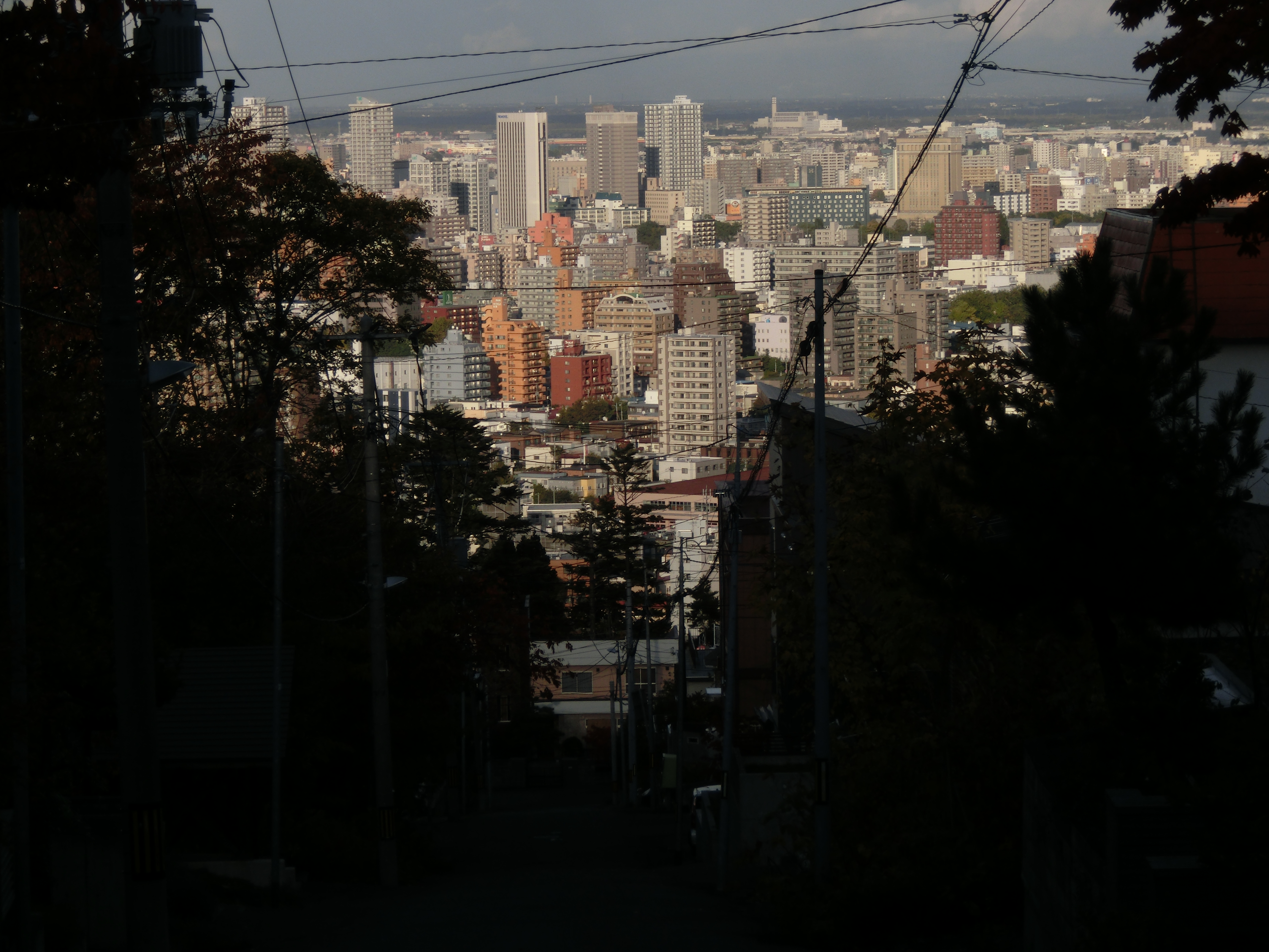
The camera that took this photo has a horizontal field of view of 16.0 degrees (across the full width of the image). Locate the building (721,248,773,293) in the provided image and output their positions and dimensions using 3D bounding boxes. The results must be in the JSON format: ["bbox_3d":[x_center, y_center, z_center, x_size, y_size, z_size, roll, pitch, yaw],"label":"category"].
[{"bbox_3d":[53.149,-97.296,2130.140,15.500,22.227,17.000,2,6,28],"label":"building"}]

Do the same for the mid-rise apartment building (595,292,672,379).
[{"bbox_3d":[0.278,-49.364,1608.307,24.039,30.580,14.235,2,6,28],"label":"mid-rise apartment building"}]

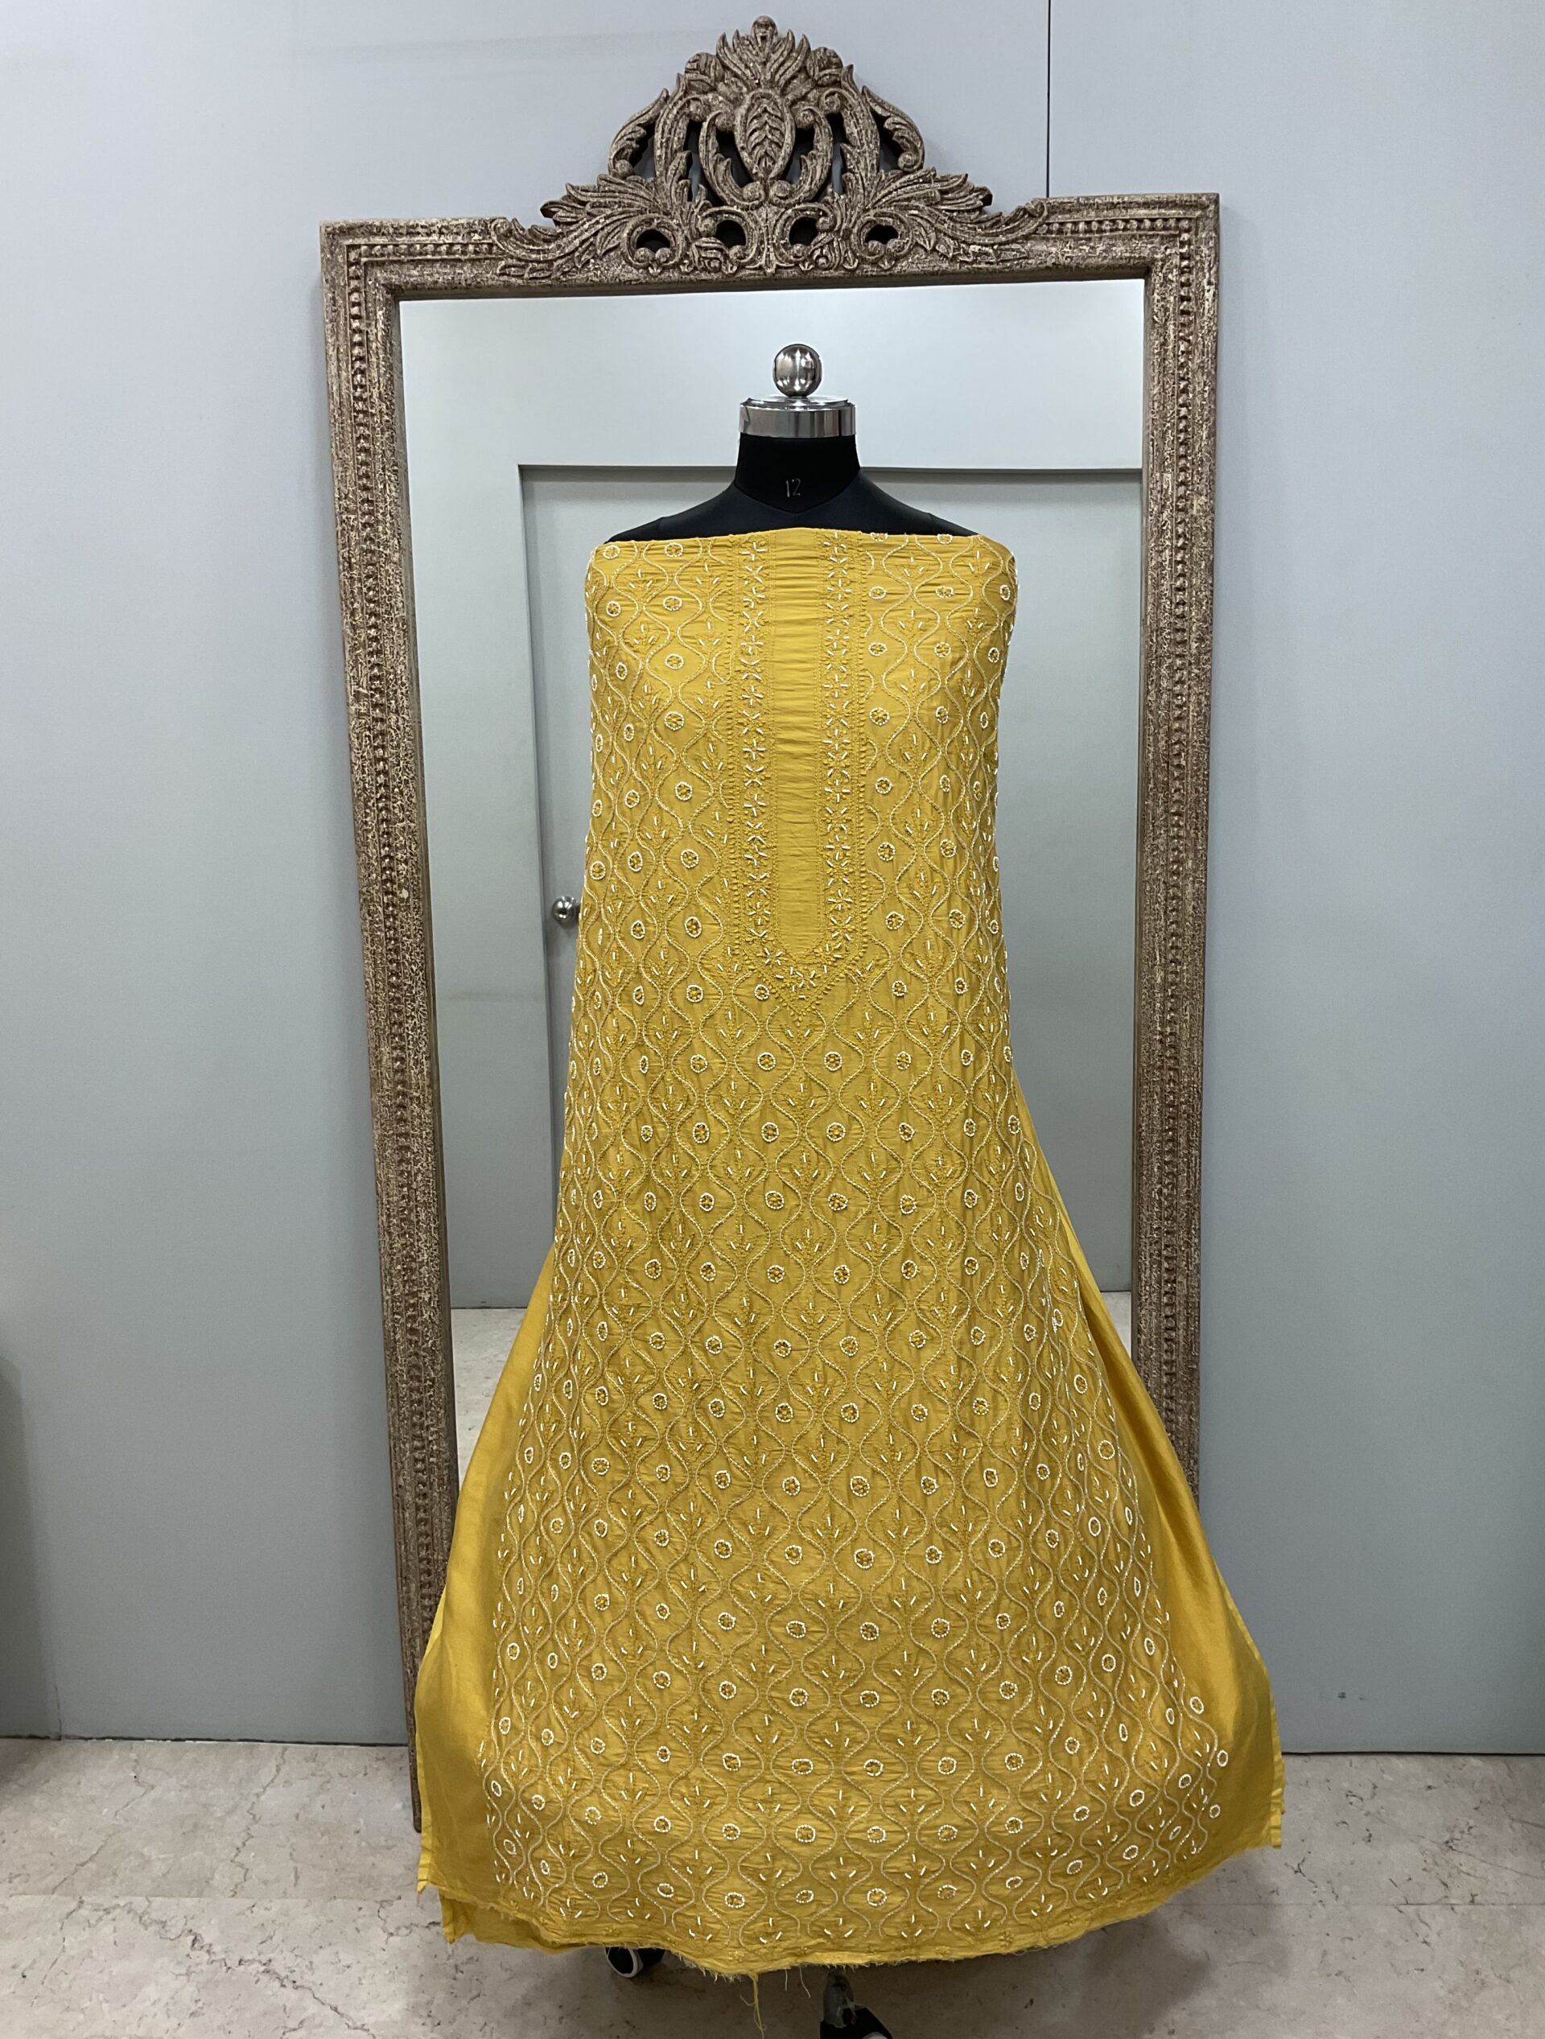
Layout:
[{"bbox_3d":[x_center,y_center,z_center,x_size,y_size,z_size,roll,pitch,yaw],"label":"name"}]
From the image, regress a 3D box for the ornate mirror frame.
[{"bbox_3d":[0.013,-0.029,2.035,0.980,2.120,0.075,-1,9,1],"label":"ornate mirror frame"}]

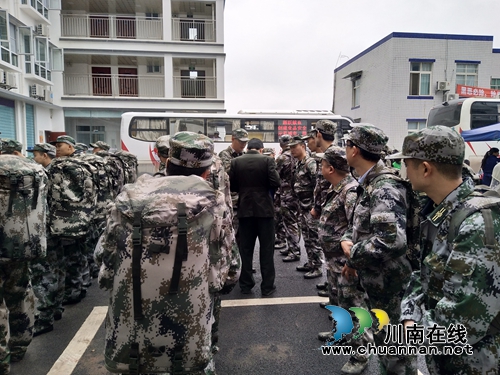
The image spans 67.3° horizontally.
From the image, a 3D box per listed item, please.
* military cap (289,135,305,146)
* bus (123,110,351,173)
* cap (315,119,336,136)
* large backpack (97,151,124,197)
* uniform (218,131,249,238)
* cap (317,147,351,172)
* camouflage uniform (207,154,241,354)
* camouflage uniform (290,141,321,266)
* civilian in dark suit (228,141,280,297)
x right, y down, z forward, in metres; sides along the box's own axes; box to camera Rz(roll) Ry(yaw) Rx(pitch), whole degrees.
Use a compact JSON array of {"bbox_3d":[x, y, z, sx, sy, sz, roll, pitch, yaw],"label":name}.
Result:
[{"bbox_3d":[0.582,-0.570,4.600,0.235,0.120,0.180,-7,9,-34],"label":"military cap"},{"bbox_3d":[-0.448,-1.552,15.148,8.714,3.150,2.420,0,6,-6],"label":"bus"},{"bbox_3d":[0.779,-0.615,3.850,0.240,0.130,0.180,17,15,39],"label":"cap"},{"bbox_3d":[-1.713,-0.126,4.562,0.420,0.620,0.300,-2,6,-25],"label":"large backpack"},{"bbox_3d":[-0.167,0.219,4.646,0.520,1.740,0.340,-4,7,-37],"label":"uniform"},{"bbox_3d":[0.700,-0.239,3.150,0.265,0.140,0.185,20,13,21],"label":"cap"},{"bbox_3d":[-0.358,0.476,2.712,0.550,1.600,0.420,0,6,-3],"label":"camouflage uniform"},{"bbox_3d":[0.712,0.264,4.731,0.330,1.620,0.480,-3,7,-30],"label":"camouflage uniform"},{"bbox_3d":[0.056,0.303,4.172,0.560,1.690,0.380,0,6,-3],"label":"civilian in dark suit"}]

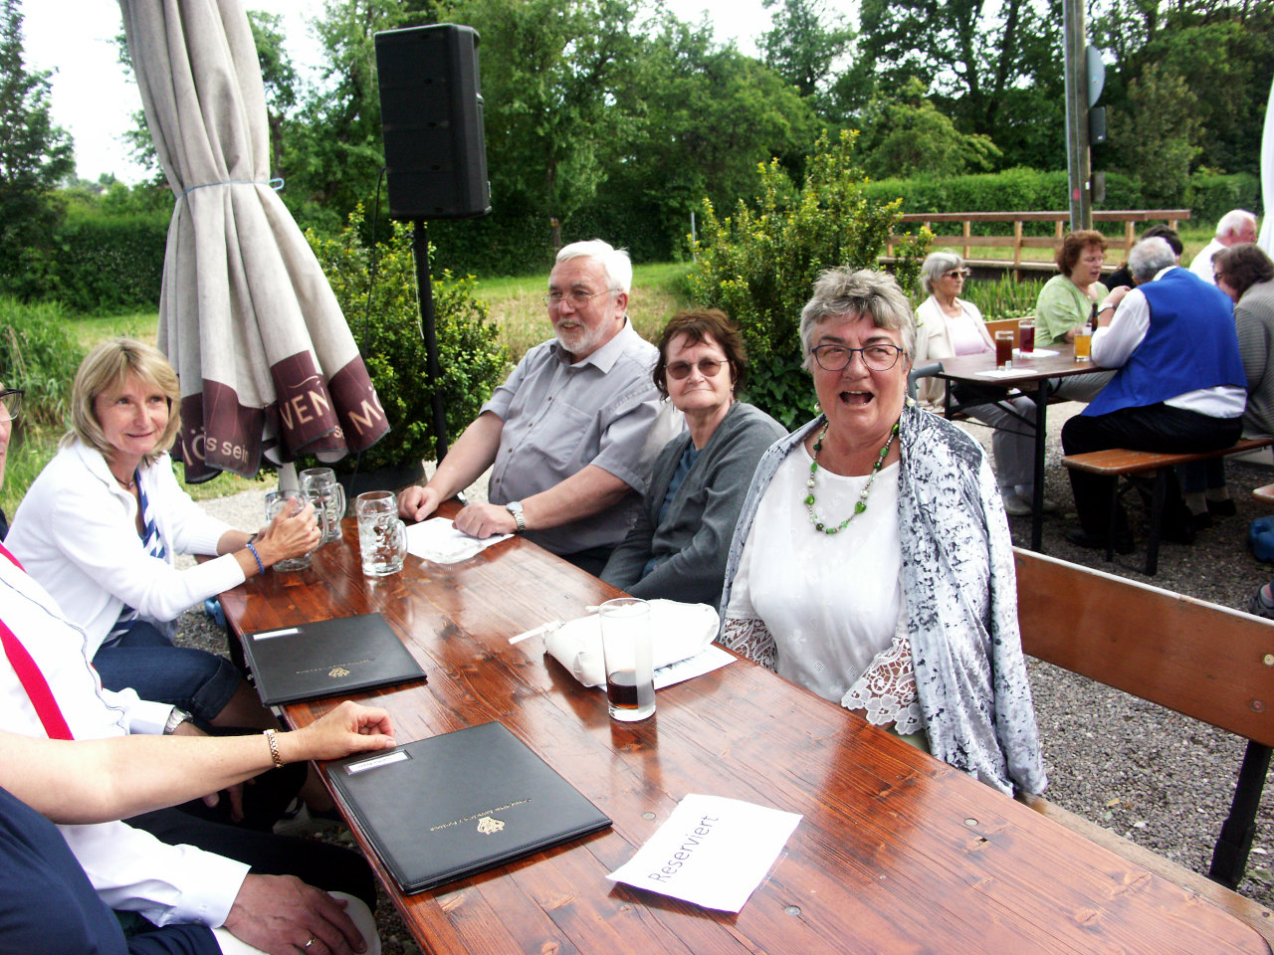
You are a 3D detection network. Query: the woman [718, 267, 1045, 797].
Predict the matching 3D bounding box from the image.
[{"bbox_3d":[0.351,0.341,1.819,0.540,1.360,0.660,5,15,31],"label":"woman"}]

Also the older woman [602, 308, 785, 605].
[{"bbox_3d":[0.013,0.298,2.193,0.700,1.270,0.480,-14,17,-40],"label":"older woman"}]

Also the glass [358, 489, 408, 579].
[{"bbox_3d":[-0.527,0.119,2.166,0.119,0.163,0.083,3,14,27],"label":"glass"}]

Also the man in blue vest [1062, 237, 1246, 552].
[{"bbox_3d":[2.348,-0.377,4.652,0.600,1.350,0.780,-11,15,-32],"label":"man in blue vest"}]

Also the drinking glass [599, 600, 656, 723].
[{"bbox_3d":[-0.011,0.256,1.446,0.072,0.157,0.072,-3,13,0],"label":"drinking glass"}]

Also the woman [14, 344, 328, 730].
[{"bbox_3d":[-1.030,0.352,2.253,0.660,1.270,0.500,-6,13,-16],"label":"woman"}]

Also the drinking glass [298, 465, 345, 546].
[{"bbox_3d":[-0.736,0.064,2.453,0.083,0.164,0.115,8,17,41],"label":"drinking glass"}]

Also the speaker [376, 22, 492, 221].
[{"bbox_3d":[-0.677,-1.225,3.624,0.330,0.605,0.300,3,14,24],"label":"speaker"}]

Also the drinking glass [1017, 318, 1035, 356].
[{"bbox_3d":[2.054,-0.724,5.427,0.075,0.175,0.075,-3,13,0],"label":"drinking glass"}]

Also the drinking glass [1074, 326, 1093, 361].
[{"bbox_3d":[1.919,-0.577,4.434,0.067,0.155,0.067,-3,13,0],"label":"drinking glass"}]

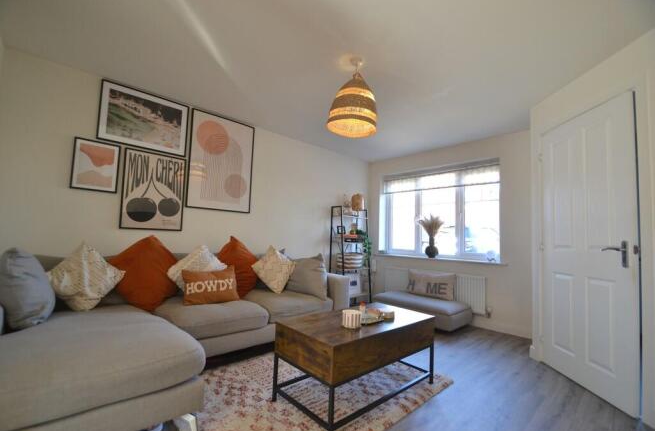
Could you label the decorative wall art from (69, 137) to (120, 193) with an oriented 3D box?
[{"bbox_3d":[-1.952,-0.417,2.311,0.302,0.420,0.022,6,-5,-43],"label":"decorative wall art"}]

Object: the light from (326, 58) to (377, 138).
[{"bbox_3d":[0.193,-0.875,1.972,0.360,0.520,0.360,3,-4,0],"label":"light"}]

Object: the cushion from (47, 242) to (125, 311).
[{"bbox_3d":[-1.680,0.425,1.924,0.420,0.420,0.170,6,-23,-43],"label":"cushion"}]

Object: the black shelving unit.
[{"bbox_3d":[0.364,0.607,4.082,0.570,1.460,0.360,7,-6,-42],"label":"black shelving unit"}]

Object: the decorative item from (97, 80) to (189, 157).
[{"bbox_3d":[-1.688,-0.888,2.567,0.695,0.515,0.024,6,-5,-43],"label":"decorative item"}]

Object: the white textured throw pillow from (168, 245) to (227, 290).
[{"bbox_3d":[-1.162,0.505,2.499,0.470,0.470,0.170,6,-25,-41],"label":"white textured throw pillow"}]

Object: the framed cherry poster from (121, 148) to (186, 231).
[{"bbox_3d":[-1.656,-0.228,2.636,0.515,0.725,0.025,6,-5,-41],"label":"framed cherry poster"}]

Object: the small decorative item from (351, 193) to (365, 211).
[{"bbox_3d":[0.469,-0.201,4.229,0.190,0.260,0.190,7,-6,-42],"label":"small decorative item"}]

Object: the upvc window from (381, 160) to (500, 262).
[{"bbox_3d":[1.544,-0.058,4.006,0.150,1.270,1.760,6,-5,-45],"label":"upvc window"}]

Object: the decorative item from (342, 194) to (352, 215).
[{"bbox_3d":[0.311,-0.174,4.241,0.130,0.310,0.120,6,-5,-43],"label":"decorative item"}]

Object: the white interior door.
[{"bbox_3d":[1.855,0.250,2.000,0.045,1.980,0.740,2,-4,2],"label":"white interior door"}]

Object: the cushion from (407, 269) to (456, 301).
[{"bbox_3d":[1.302,0.876,3.417,0.140,0.310,0.610,22,-16,-39],"label":"cushion"}]

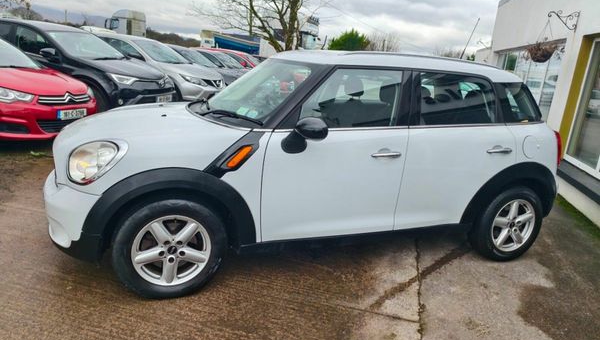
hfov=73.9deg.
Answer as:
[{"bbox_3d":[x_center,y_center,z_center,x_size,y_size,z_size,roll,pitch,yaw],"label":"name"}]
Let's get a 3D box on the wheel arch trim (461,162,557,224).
[{"bbox_3d":[1.636,0.163,3.121,0.960,0.505,0.150,-1,16,-20],"label":"wheel arch trim"}]

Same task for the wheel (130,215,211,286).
[{"bbox_3d":[-0.768,0.453,2.385,0.440,0.440,0.180,-1,14,-22],"label":"wheel"}]

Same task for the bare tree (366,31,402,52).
[{"bbox_3d":[7.418,-9.393,35.000,3.300,5.400,3.200,8,14,12],"label":"bare tree"}]

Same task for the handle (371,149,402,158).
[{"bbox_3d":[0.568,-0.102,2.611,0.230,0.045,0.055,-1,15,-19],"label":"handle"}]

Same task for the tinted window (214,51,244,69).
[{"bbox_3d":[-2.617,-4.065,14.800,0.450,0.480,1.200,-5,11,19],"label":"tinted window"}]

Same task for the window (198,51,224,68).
[{"bbox_3d":[-3.196,-3.991,14.400,1.050,0.420,0.120,10,7,15],"label":"window"}]

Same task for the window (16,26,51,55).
[{"bbox_3d":[-4.759,-2.313,7.120,0.950,0.450,0.120,10,5,15],"label":"window"}]

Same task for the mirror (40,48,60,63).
[{"bbox_3d":[-4.110,-1.889,6.550,0.200,0.200,0.260,9,16,13],"label":"mirror"}]

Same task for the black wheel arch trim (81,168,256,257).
[{"bbox_3d":[-0.720,0.221,2.280,0.955,0.535,0.150,-1,16,-20],"label":"black wheel arch trim"}]

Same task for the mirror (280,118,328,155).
[{"bbox_3d":[0.035,-0.198,2.325,0.225,0.235,0.190,-1,16,-20],"label":"mirror"}]

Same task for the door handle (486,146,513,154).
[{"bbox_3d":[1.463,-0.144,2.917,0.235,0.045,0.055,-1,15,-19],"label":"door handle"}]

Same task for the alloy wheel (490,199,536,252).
[{"bbox_3d":[1.681,0.428,3.251,0.440,0.440,0.180,-1,13,-19],"label":"alloy wheel"}]

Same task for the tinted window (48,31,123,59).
[{"bbox_3d":[-3.914,-2.300,7.394,0.830,0.150,1.360,38,20,4],"label":"tinted window"}]

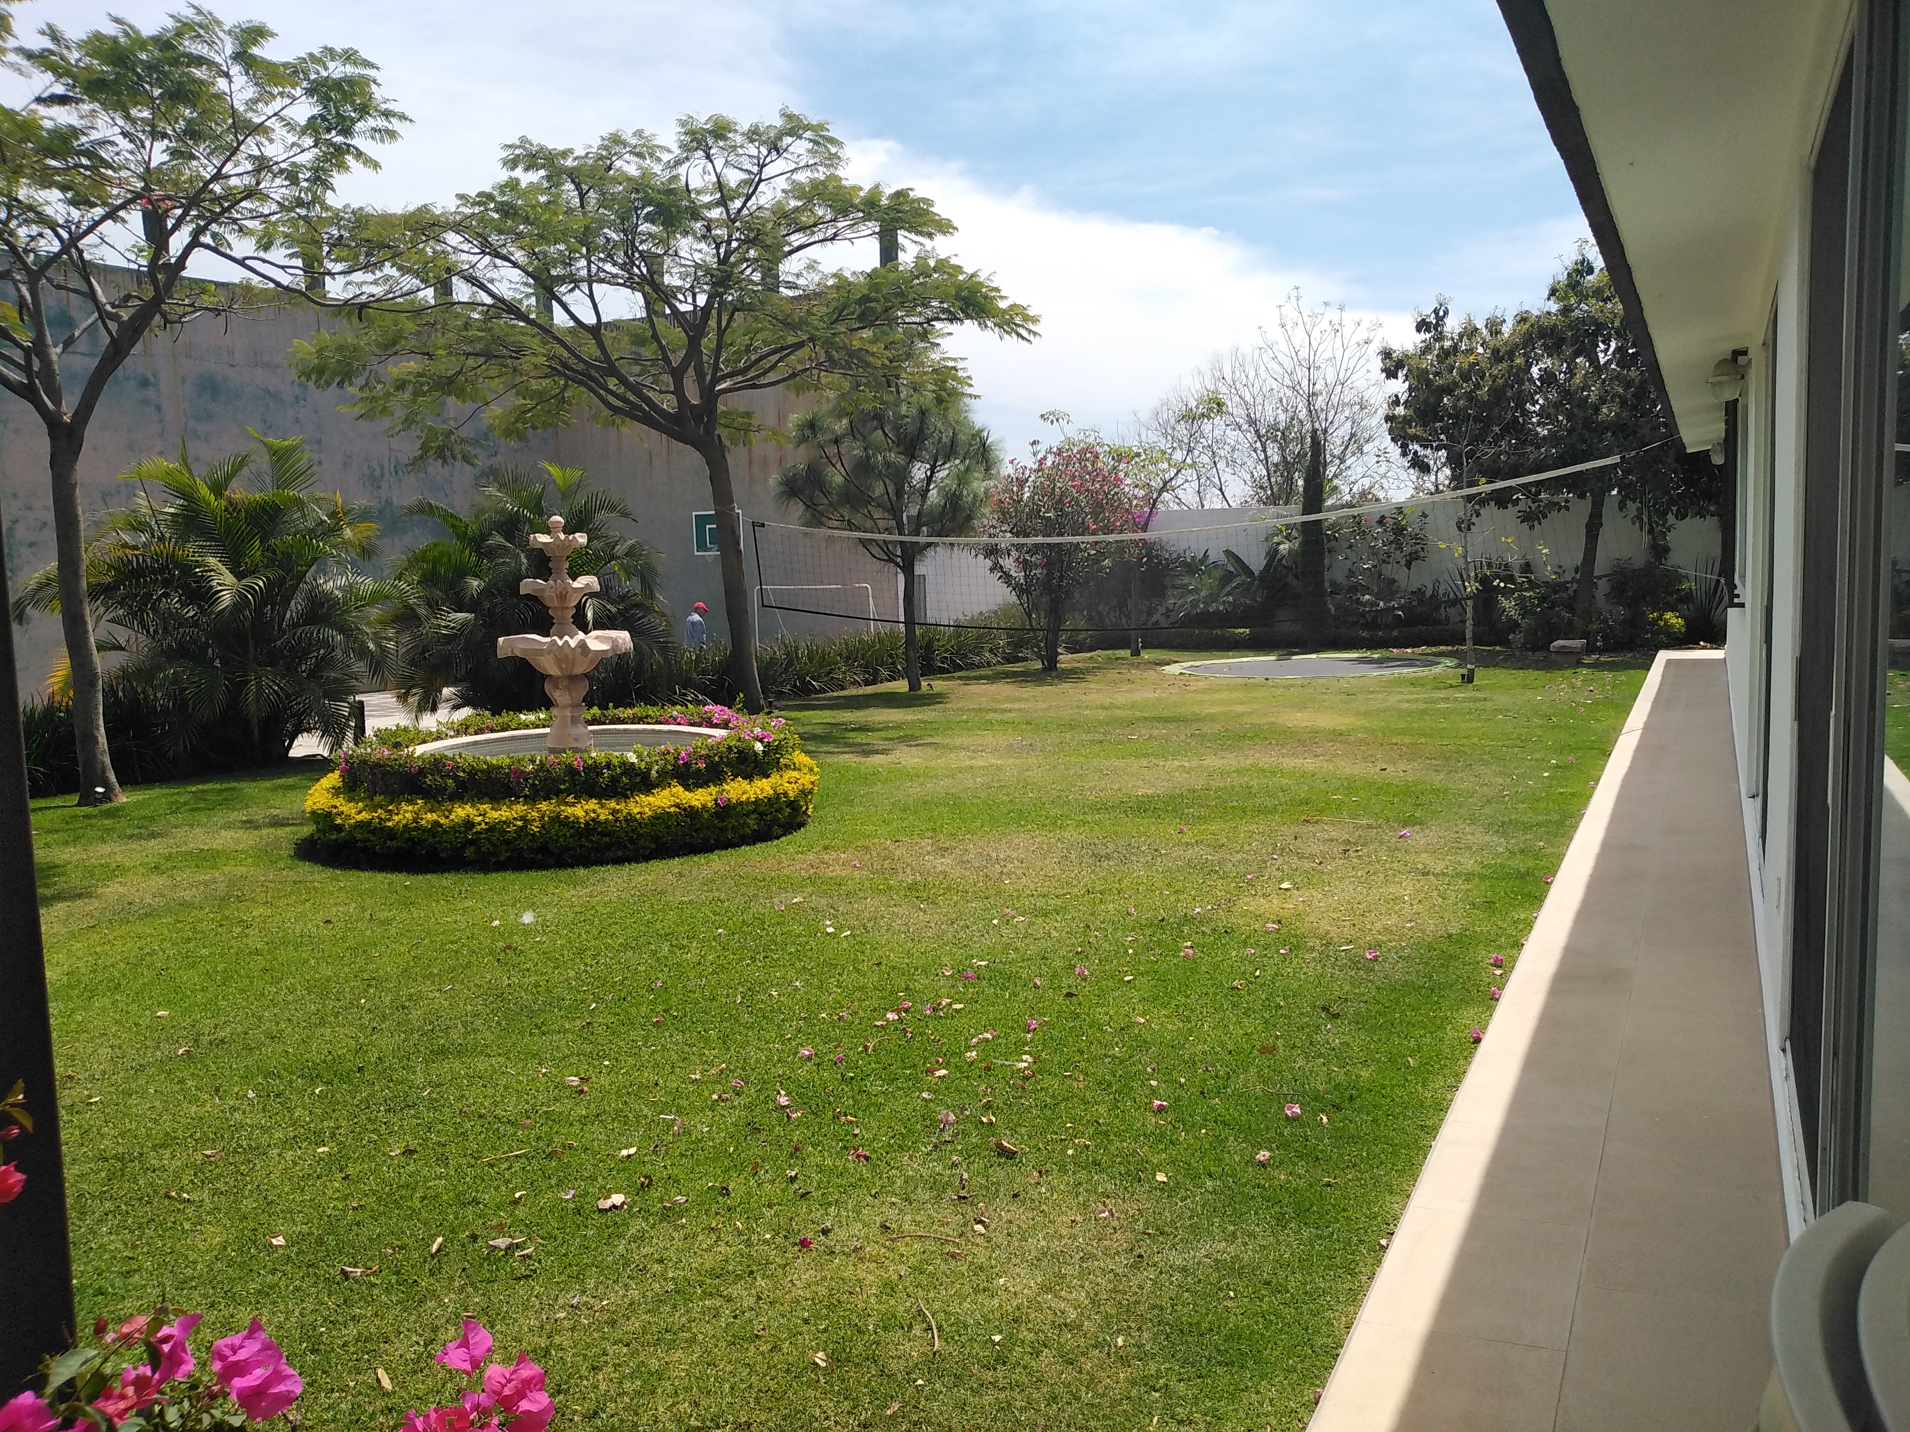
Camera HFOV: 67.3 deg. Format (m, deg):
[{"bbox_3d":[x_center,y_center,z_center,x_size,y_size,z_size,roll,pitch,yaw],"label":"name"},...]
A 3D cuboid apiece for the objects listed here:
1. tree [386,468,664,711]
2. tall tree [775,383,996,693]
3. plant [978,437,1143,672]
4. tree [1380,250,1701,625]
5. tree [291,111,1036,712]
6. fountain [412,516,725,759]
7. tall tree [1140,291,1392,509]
[{"bbox_3d":[-5.021,-1.383,16.439,3.200,3.030,3.000,-4,6,-17],"label":"tree"},{"bbox_3d":[-0.940,-2.401,19.280,2.950,4.140,2.800,-2,6,-2],"label":"tall tree"},{"bbox_3d":[1.539,-2.447,21.712,2.450,3.530,2.400,-2,6,4],"label":"plant"},{"bbox_3d":[9.329,-4.162,22.066,5.000,6.270,4.800,0,7,23],"label":"tree"},{"bbox_3d":[-3.597,-3.552,16.820,8.600,7.150,7.500,-3,6,-11],"label":"tree"},{"bbox_3d":[-2.839,-0.413,10.280,2.330,2.050,2.330,-4,6,-15],"label":"fountain"},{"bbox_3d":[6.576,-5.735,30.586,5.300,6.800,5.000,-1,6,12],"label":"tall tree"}]

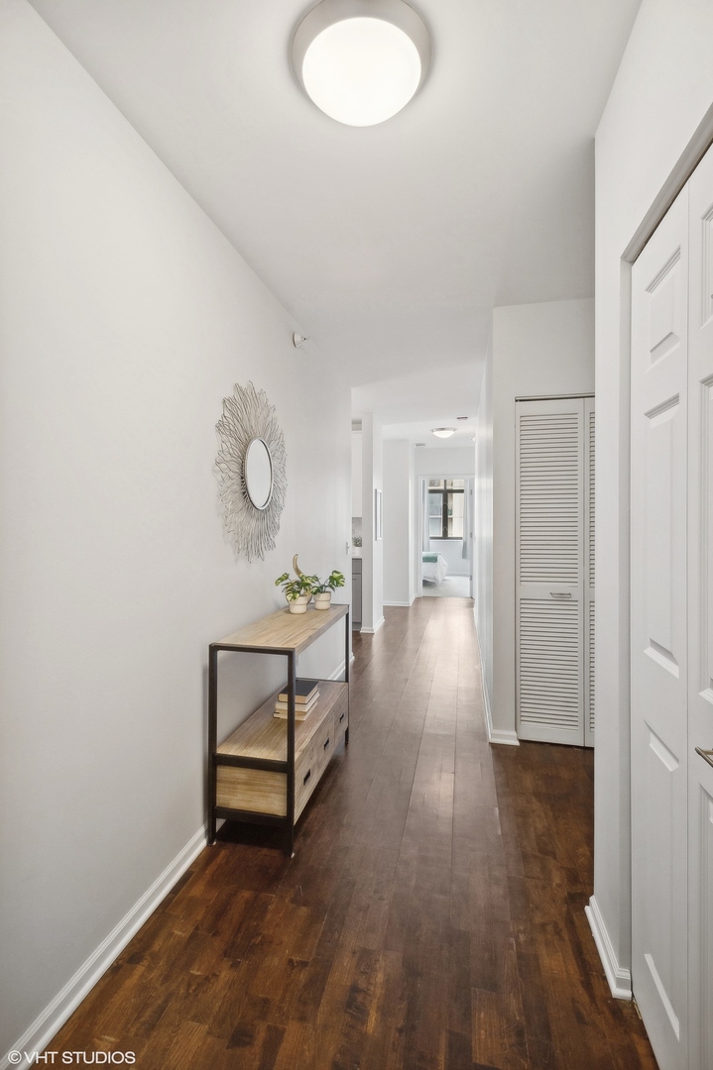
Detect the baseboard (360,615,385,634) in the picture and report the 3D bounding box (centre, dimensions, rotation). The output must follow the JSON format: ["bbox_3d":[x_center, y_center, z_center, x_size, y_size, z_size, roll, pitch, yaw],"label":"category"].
[{"bbox_3d":[0.209,1.086,6.179,0.170,0.080,0.810,0,2,12],"label":"baseboard"}]

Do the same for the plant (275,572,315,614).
[{"bbox_3d":[-0.316,0.319,2.696,0.195,0.202,0.185,0,2,12],"label":"plant"}]

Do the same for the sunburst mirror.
[{"bbox_3d":[-0.487,-0.293,2.438,0.053,0.830,0.825,0,2,12],"label":"sunburst mirror"}]

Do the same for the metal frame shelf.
[{"bbox_3d":[-0.315,0.832,2.465,0.358,0.810,0.982,0,2,12],"label":"metal frame shelf"}]

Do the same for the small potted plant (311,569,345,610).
[{"bbox_3d":[-0.170,0.313,2.847,0.185,0.205,0.180,0,2,12],"label":"small potted plant"}]

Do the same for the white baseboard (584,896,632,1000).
[{"bbox_3d":[0.756,1.224,1.527,0.053,0.081,0.308,0,2,12],"label":"white baseboard"}]

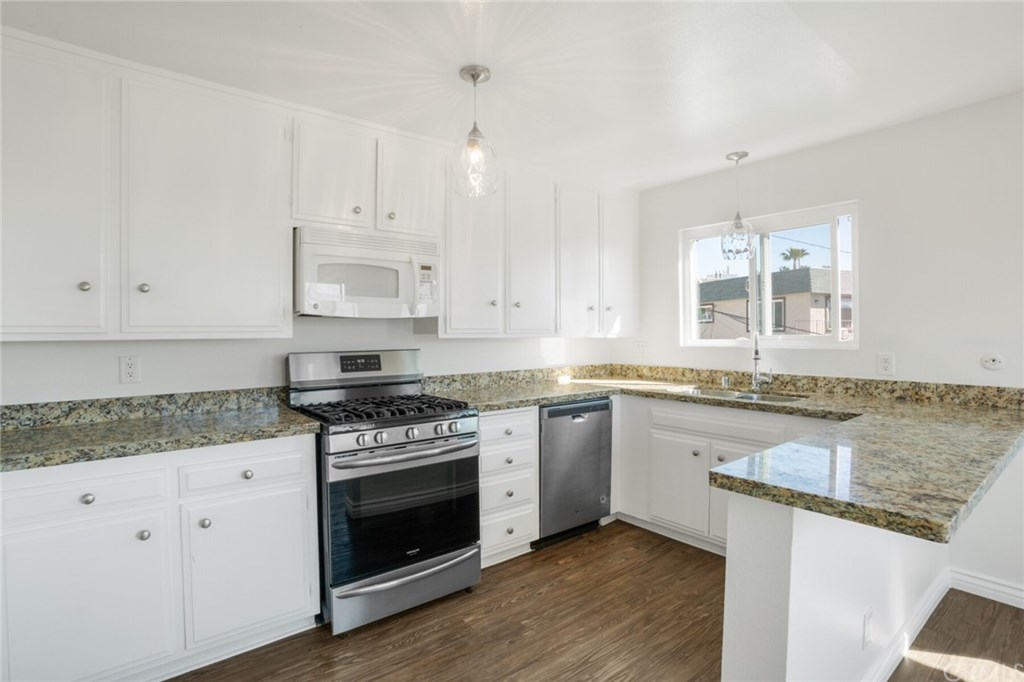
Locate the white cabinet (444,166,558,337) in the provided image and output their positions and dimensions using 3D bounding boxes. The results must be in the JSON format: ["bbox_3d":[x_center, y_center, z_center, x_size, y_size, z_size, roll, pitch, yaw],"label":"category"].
[{"bbox_3d":[-0.144,-0.562,3.161,0.890,1.083,0.342,-1,1,-37],"label":"white cabinet"}]

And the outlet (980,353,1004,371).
[{"bbox_3d":[2.272,0.099,2.287,0.015,0.077,0.077,-1,1,-37],"label":"outlet"}]

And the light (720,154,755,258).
[{"bbox_3d":[1.394,-0.823,2.988,0.191,0.643,0.191,-1,1,-37],"label":"light"}]

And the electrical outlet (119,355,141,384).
[{"bbox_3d":[-1.716,0.131,2.171,0.075,0.123,0.015,-1,1,-37],"label":"electrical outlet"}]

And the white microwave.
[{"bbox_3d":[-0.801,-0.334,2.621,0.752,0.428,0.405,-1,1,-37],"label":"white microwave"}]

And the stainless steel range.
[{"bbox_3d":[-0.666,0.653,2.507,0.761,1.181,0.721,-1,1,-37],"label":"stainless steel range"}]

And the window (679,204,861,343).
[{"bbox_3d":[1.629,-0.384,3.190,0.100,0.852,1.142,-1,1,-37],"label":"window"}]

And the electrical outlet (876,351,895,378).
[{"bbox_3d":[2.021,0.128,2.618,0.015,0.118,0.075,-1,1,-37],"label":"electrical outlet"}]

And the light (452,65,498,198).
[{"bbox_3d":[-0.152,-0.865,2.037,0.185,0.523,0.185,0,1,0],"label":"light"}]

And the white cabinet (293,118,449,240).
[{"bbox_3d":[-0.810,-0.825,2.649,0.810,0.540,0.342,-1,1,-37],"label":"white cabinet"}]

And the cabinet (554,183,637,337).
[{"bbox_3d":[0.576,-0.572,3.710,0.919,1.083,0.342,-1,1,-37],"label":"cabinet"}]

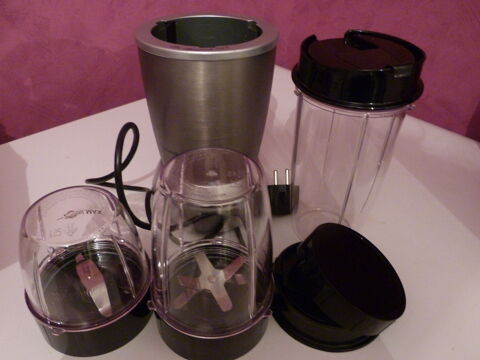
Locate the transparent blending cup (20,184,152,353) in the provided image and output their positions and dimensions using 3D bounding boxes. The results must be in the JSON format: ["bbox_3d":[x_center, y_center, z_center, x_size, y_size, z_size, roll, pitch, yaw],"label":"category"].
[{"bbox_3d":[-0.110,0.060,0.281,0.093,0.100,0.093,1,37,-1],"label":"transparent blending cup"}]

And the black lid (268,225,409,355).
[{"bbox_3d":[0.074,0.069,0.300,0.097,0.074,0.100,2,37,0],"label":"black lid"}]

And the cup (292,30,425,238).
[{"bbox_3d":[0.087,-0.024,0.338,0.097,0.180,0.097,2,37,0],"label":"cup"}]

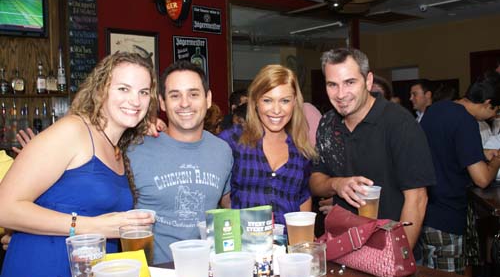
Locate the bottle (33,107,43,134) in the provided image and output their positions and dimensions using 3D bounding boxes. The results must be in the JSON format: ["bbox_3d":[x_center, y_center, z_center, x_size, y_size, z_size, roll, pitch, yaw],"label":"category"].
[{"bbox_3d":[-1.844,-0.113,4.350,0.085,0.300,0.085,-2,1,-25],"label":"bottle"}]

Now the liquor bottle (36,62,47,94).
[{"bbox_3d":[-1.899,-0.553,4.560,0.085,0.295,0.085,-2,1,-25],"label":"liquor bottle"}]

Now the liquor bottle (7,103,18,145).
[{"bbox_3d":[-2.017,-0.132,4.270,0.088,0.360,0.088,-2,1,-25],"label":"liquor bottle"}]

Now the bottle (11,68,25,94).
[{"bbox_3d":[-2.047,-0.509,4.420,0.115,0.225,0.080,-2,1,-25],"label":"bottle"}]

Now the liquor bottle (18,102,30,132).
[{"bbox_3d":[-2.139,-0.166,4.750,0.088,0.335,0.088,-3,4,-30],"label":"liquor bottle"}]

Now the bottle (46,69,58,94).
[{"bbox_3d":[-1.913,-0.542,4.850,0.107,0.220,0.085,-3,4,-30],"label":"bottle"}]

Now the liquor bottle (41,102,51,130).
[{"bbox_3d":[-1.787,-0.140,4.380,0.083,0.350,0.083,-2,1,-25],"label":"liquor bottle"}]

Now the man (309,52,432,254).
[{"bbox_3d":[0.465,0.565,1.840,0.500,1.750,0.370,-1,1,36],"label":"man"}]

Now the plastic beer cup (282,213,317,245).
[{"bbox_3d":[0.149,0.285,1.470,0.094,0.122,0.094,-2,1,0],"label":"plastic beer cup"}]

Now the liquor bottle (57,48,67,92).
[{"bbox_3d":[-1.732,-0.638,4.600,0.080,0.430,0.080,-2,1,-25],"label":"liquor bottle"}]

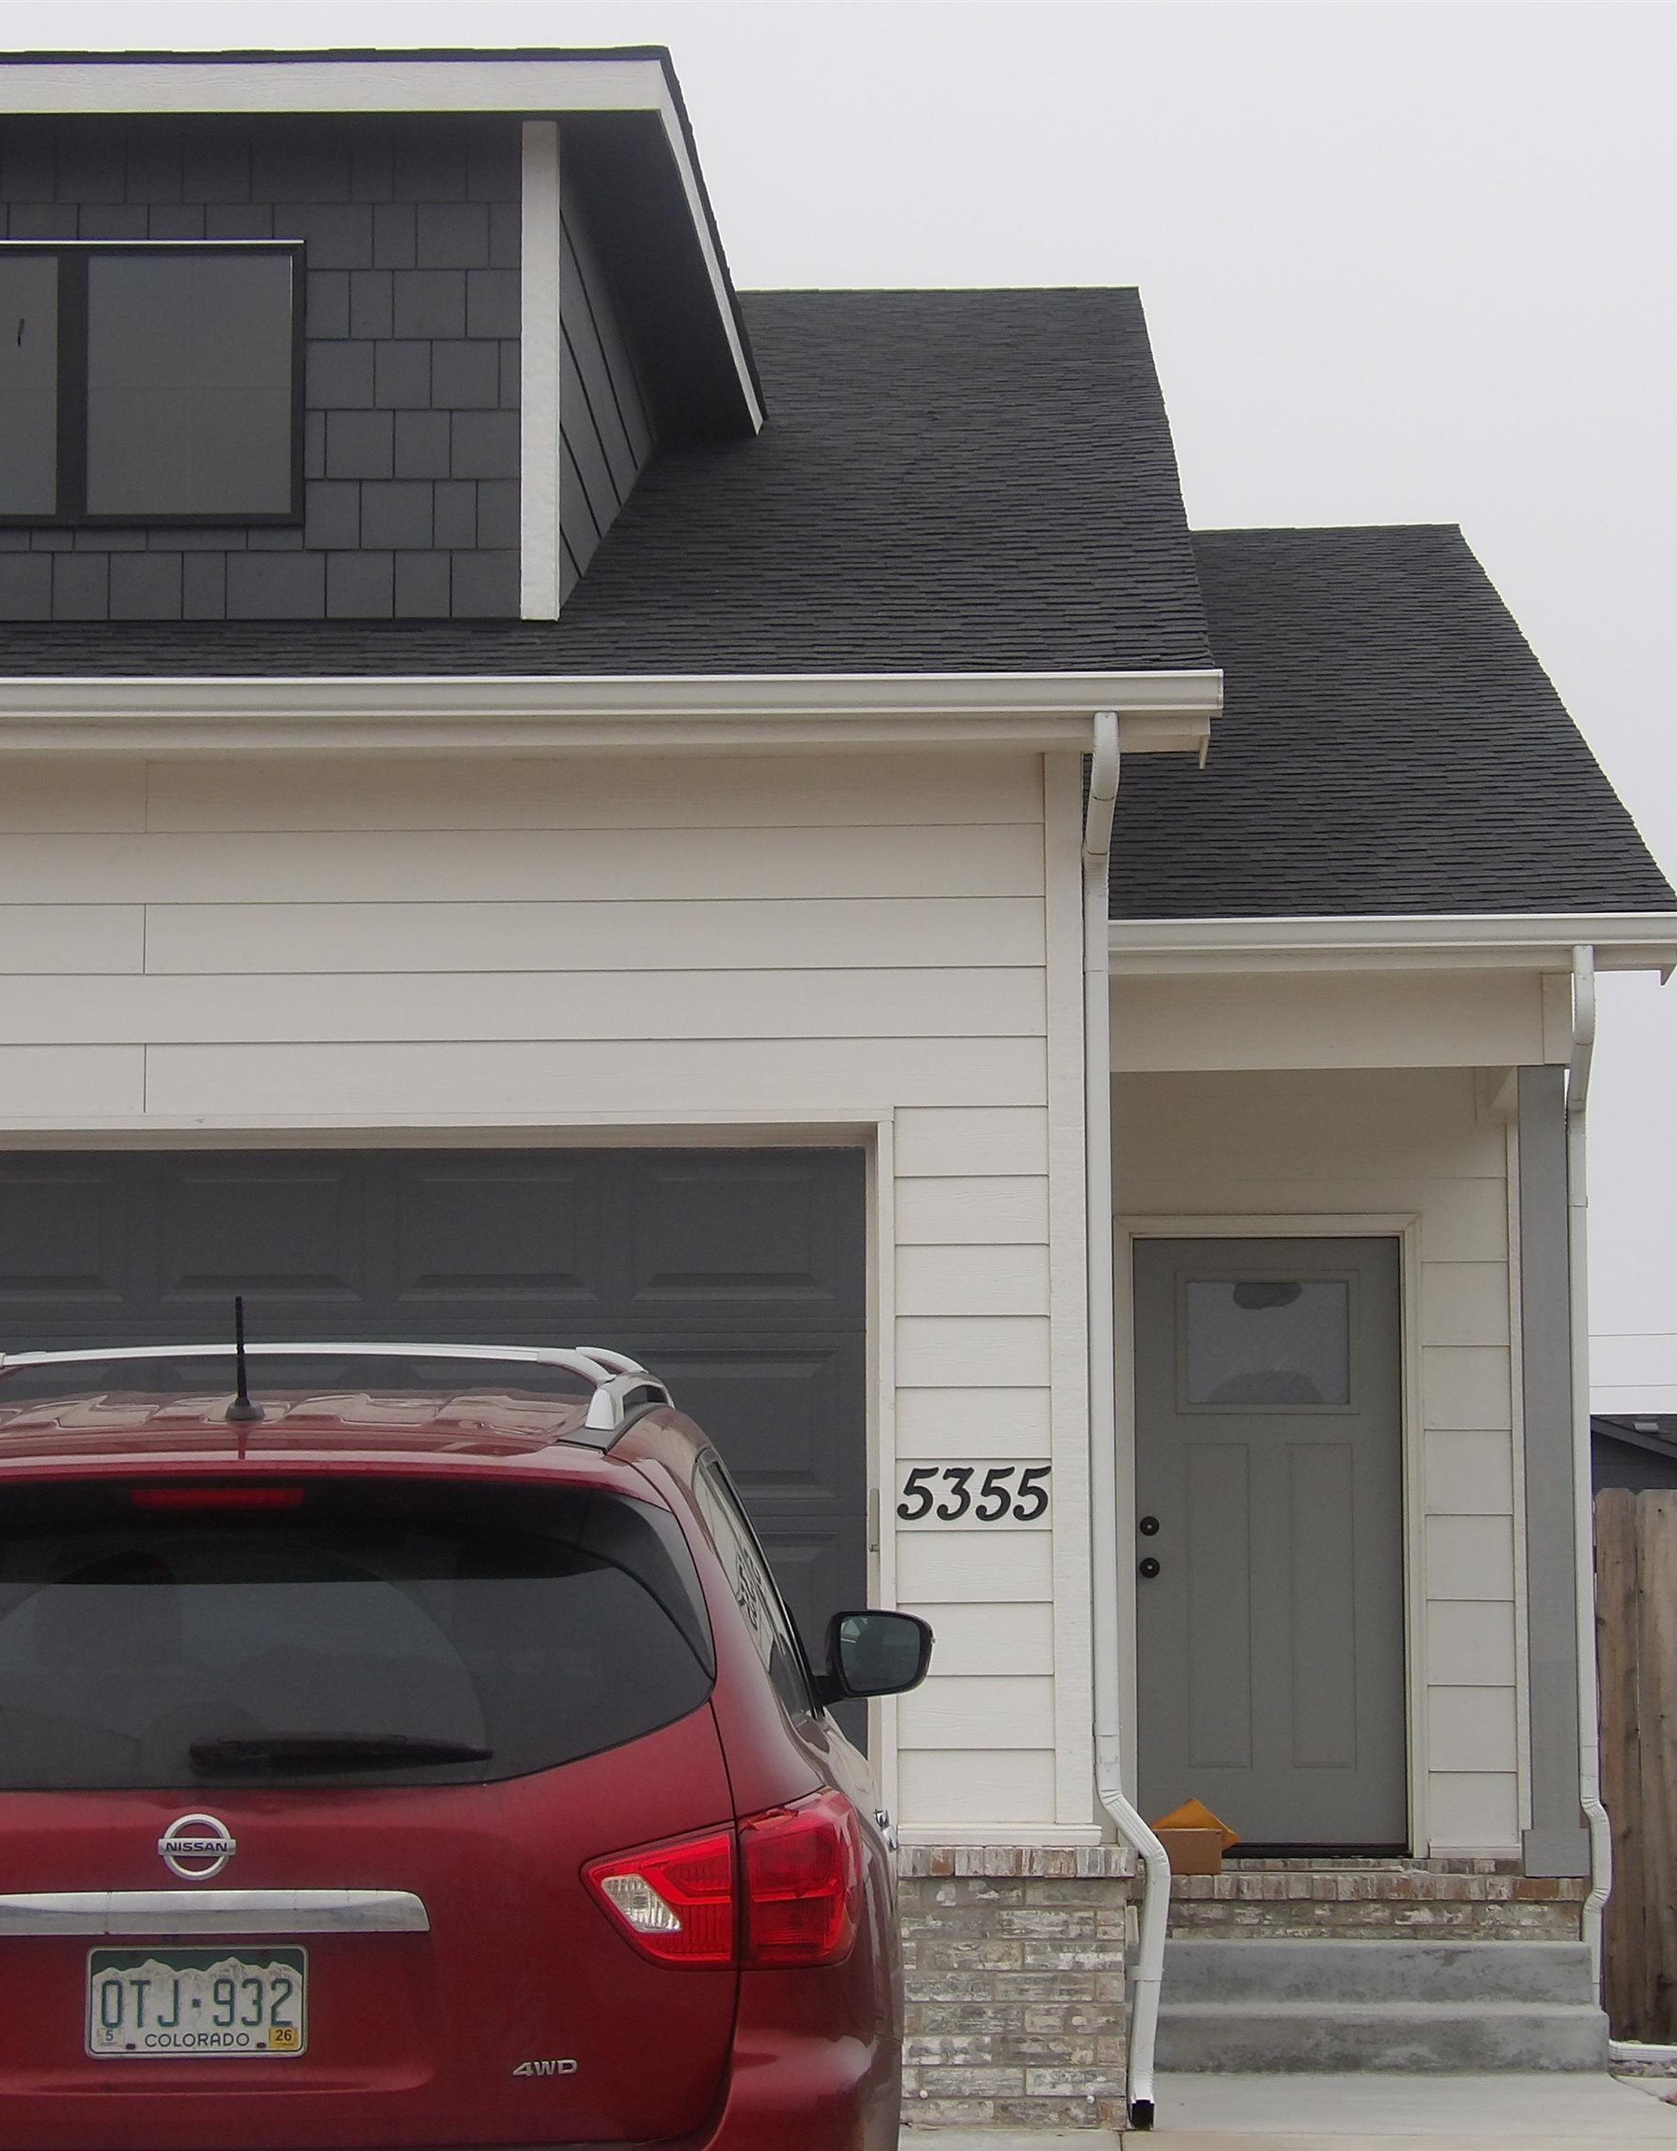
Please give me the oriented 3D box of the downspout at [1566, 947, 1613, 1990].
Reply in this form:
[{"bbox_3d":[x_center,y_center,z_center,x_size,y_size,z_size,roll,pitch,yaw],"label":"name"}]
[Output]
[{"bbox_3d":[2.220,1.160,17.670,0.110,3.126,0.240,0,-6,0],"label":"downspout"}]

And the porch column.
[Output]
[{"bbox_3d":[2.139,1.175,17.829,0.185,2.414,0.185,0,-6,0],"label":"porch column"}]

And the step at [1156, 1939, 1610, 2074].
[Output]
[{"bbox_3d":[1.474,2.693,17.266,1.436,0.355,0.620,0,-6,0],"label":"step"}]

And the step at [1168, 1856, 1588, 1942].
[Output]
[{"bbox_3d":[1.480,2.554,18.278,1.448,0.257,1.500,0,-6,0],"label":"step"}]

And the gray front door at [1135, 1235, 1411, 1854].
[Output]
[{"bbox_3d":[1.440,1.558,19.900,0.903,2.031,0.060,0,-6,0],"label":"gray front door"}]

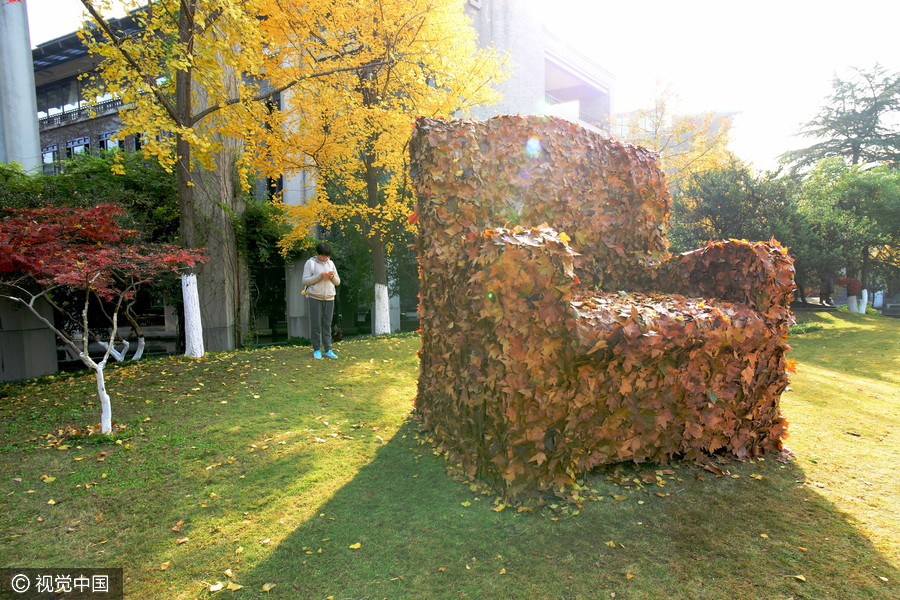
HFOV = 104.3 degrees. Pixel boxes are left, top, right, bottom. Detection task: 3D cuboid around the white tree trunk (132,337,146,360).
[{"bbox_3d":[-4.790,0.748,5.400,0.170,0.370,0.150,-2,2,-44],"label":"white tree trunk"}]

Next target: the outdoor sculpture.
[{"bbox_3d":[0.960,-0.250,2.680,2.140,2.440,1.470,-1,1,-18],"label":"outdoor sculpture"}]

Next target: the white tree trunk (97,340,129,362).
[{"bbox_3d":[-5.210,0.795,5.400,0.370,0.330,0.270,-2,2,-44],"label":"white tree trunk"}]

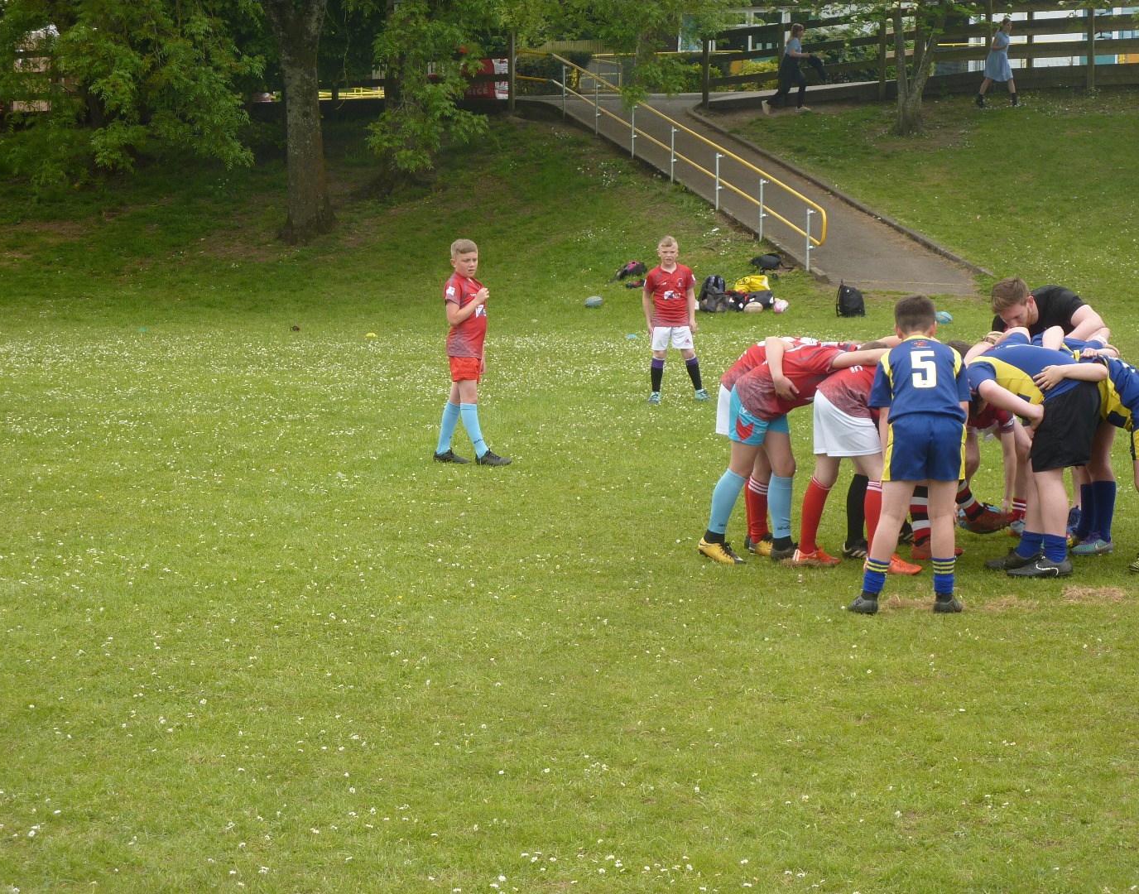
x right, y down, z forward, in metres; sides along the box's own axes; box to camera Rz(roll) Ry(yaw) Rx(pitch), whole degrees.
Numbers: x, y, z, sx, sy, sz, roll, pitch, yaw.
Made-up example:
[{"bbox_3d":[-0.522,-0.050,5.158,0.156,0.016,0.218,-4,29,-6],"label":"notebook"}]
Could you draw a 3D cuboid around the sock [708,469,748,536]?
[{"bbox_3d":[0.712,0.253,13.930,0.115,0.300,0.100,21,11,17],"label":"sock"}]

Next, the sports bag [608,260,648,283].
[{"bbox_3d":[0.906,-2.683,47.500,0.580,0.340,0.360,-1,5,-11],"label":"sports bag"}]

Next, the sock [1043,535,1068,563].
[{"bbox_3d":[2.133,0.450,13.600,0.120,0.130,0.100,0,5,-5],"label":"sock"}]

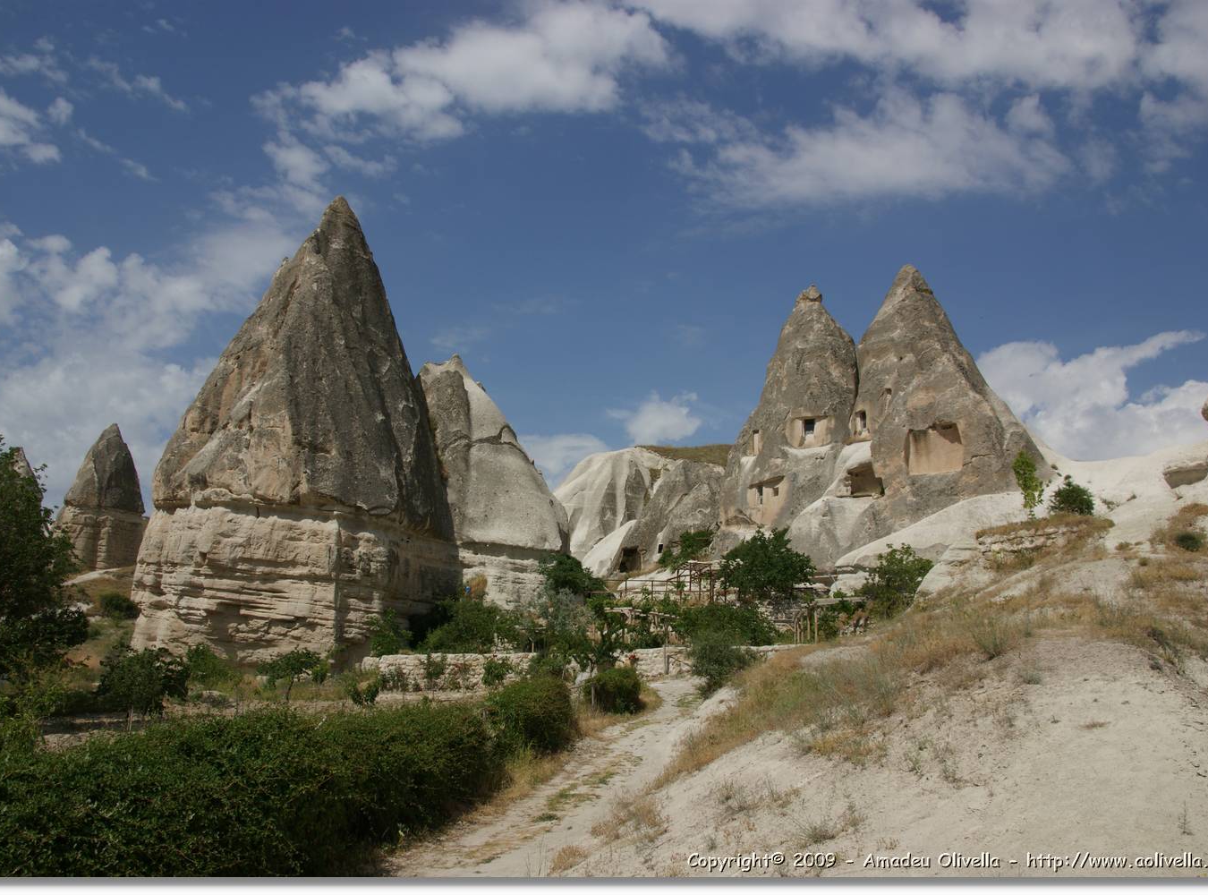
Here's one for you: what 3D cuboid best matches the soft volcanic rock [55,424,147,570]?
[{"bbox_3d":[-42.004,4.158,84.000,7.610,12.170,7.230,4,-9,-27],"label":"soft volcanic rock"}]

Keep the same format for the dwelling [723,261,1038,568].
[{"bbox_3d":[17.660,-1.310,66.000,18.970,19.120,14.000,-2,-11,12],"label":"dwelling"}]

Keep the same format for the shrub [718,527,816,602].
[{"bbox_3d":[9.558,6.887,59.000,5.600,4.430,5.200,-1,-8,9],"label":"shrub"}]

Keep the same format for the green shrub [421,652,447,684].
[{"bbox_3d":[-4.893,6.375,29.000,0.720,0.940,0.600,0,-11,0],"label":"green shrub"}]

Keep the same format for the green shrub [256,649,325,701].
[{"bbox_3d":[-8.064,5.875,26.000,1.690,1.320,1.600,0,-11,0],"label":"green shrub"}]

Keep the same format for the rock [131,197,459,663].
[{"bbox_3d":[-12.200,-0.919,42.000,9.500,19.000,11.000,-2,-9,16],"label":"rock"}]

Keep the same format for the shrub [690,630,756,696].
[{"bbox_3d":[3.125,5.682,26.500,1.710,1.720,1.600,0,-11,0],"label":"shrub"}]

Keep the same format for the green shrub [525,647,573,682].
[{"bbox_3d":[-1.540,6.190,28.500,1.320,1.010,1.200,0,-11,0],"label":"green shrub"}]

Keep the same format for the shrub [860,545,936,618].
[{"bbox_3d":[14.797,6.777,51.000,3.710,3.880,3.440,-2,-9,16],"label":"shrub"}]

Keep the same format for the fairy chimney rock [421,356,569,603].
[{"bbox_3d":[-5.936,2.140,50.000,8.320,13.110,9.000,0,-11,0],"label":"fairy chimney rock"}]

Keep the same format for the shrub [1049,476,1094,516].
[{"bbox_3d":[20.444,2.132,44.000,2.000,1.700,1.860,-4,-9,25],"label":"shrub"}]

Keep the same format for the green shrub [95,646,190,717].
[{"bbox_3d":[-8.460,4.359,18.500,1.510,1.400,1.600,0,-11,0],"label":"green shrub"}]

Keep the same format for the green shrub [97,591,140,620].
[{"bbox_3d":[-23.635,7.686,49.000,2.030,1.480,1.880,4,-9,-26],"label":"green shrub"}]

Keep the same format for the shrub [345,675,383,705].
[{"bbox_3d":[-5.832,5.911,24.500,0.890,0.740,0.830,2,-8,-13],"label":"shrub"}]

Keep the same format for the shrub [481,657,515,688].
[{"bbox_3d":[-2.997,6.384,28.500,0.900,0.870,0.800,0,-11,0],"label":"shrub"}]

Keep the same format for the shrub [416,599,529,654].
[{"bbox_3d":[-4.668,6.467,36.000,4.000,2.170,2.800,0,-11,0],"label":"shrub"}]

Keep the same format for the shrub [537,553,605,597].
[{"bbox_3d":[-1.608,6.205,49.000,3.170,2.090,2.780,0,-8,-2],"label":"shrub"}]

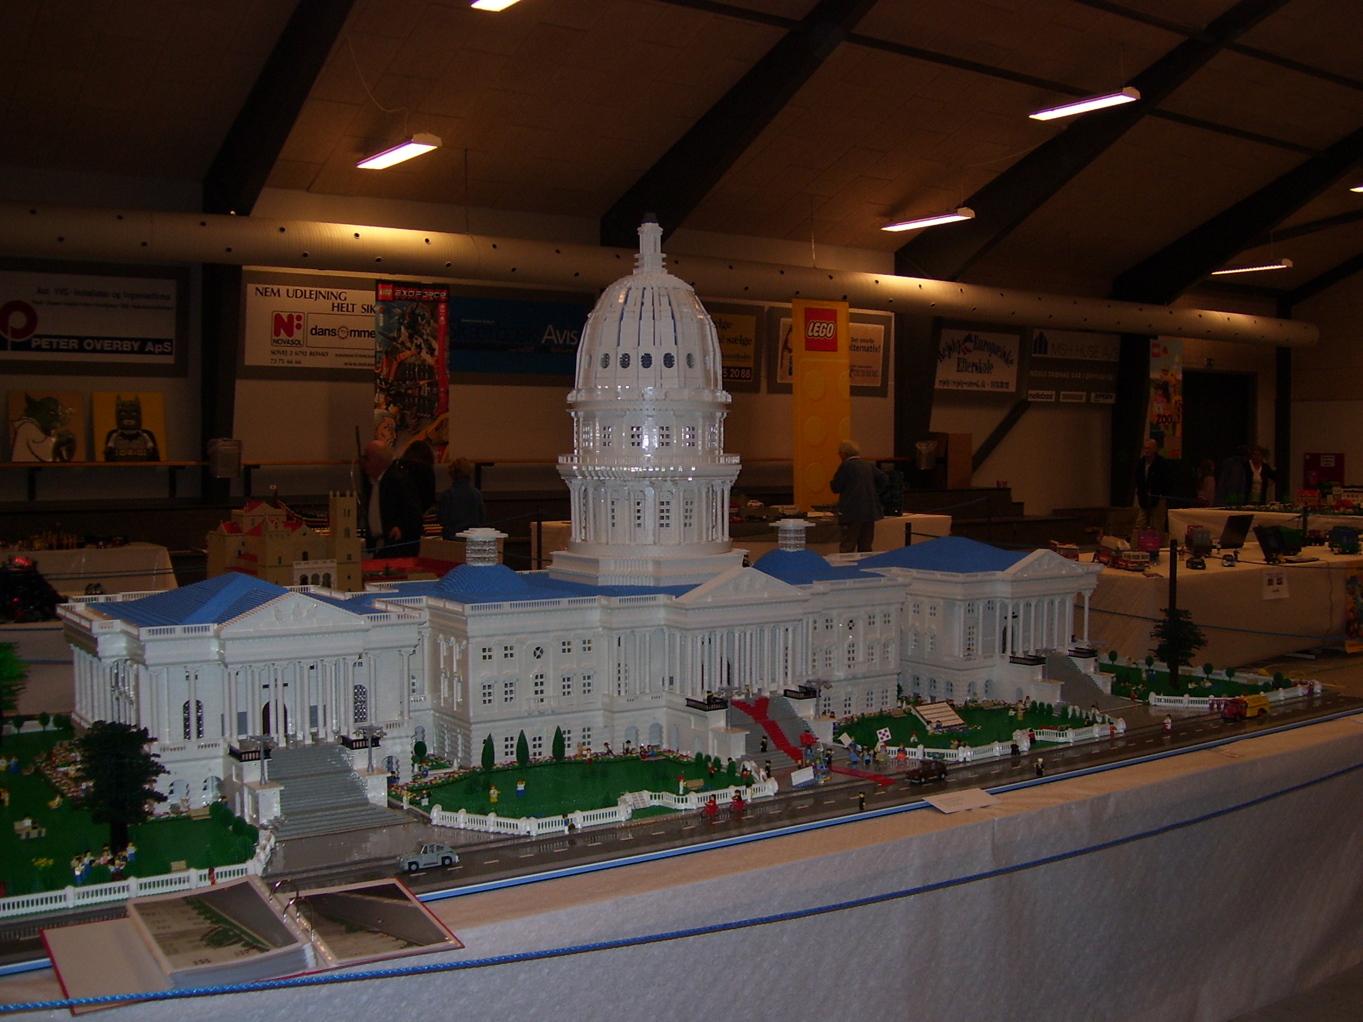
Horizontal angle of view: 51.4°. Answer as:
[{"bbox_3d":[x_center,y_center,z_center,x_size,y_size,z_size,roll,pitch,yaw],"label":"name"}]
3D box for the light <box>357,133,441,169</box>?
[{"bbox_3d":[-2.352,-2.963,11.695,0.240,0.085,1.180,-2,3,-38],"label":"light"}]

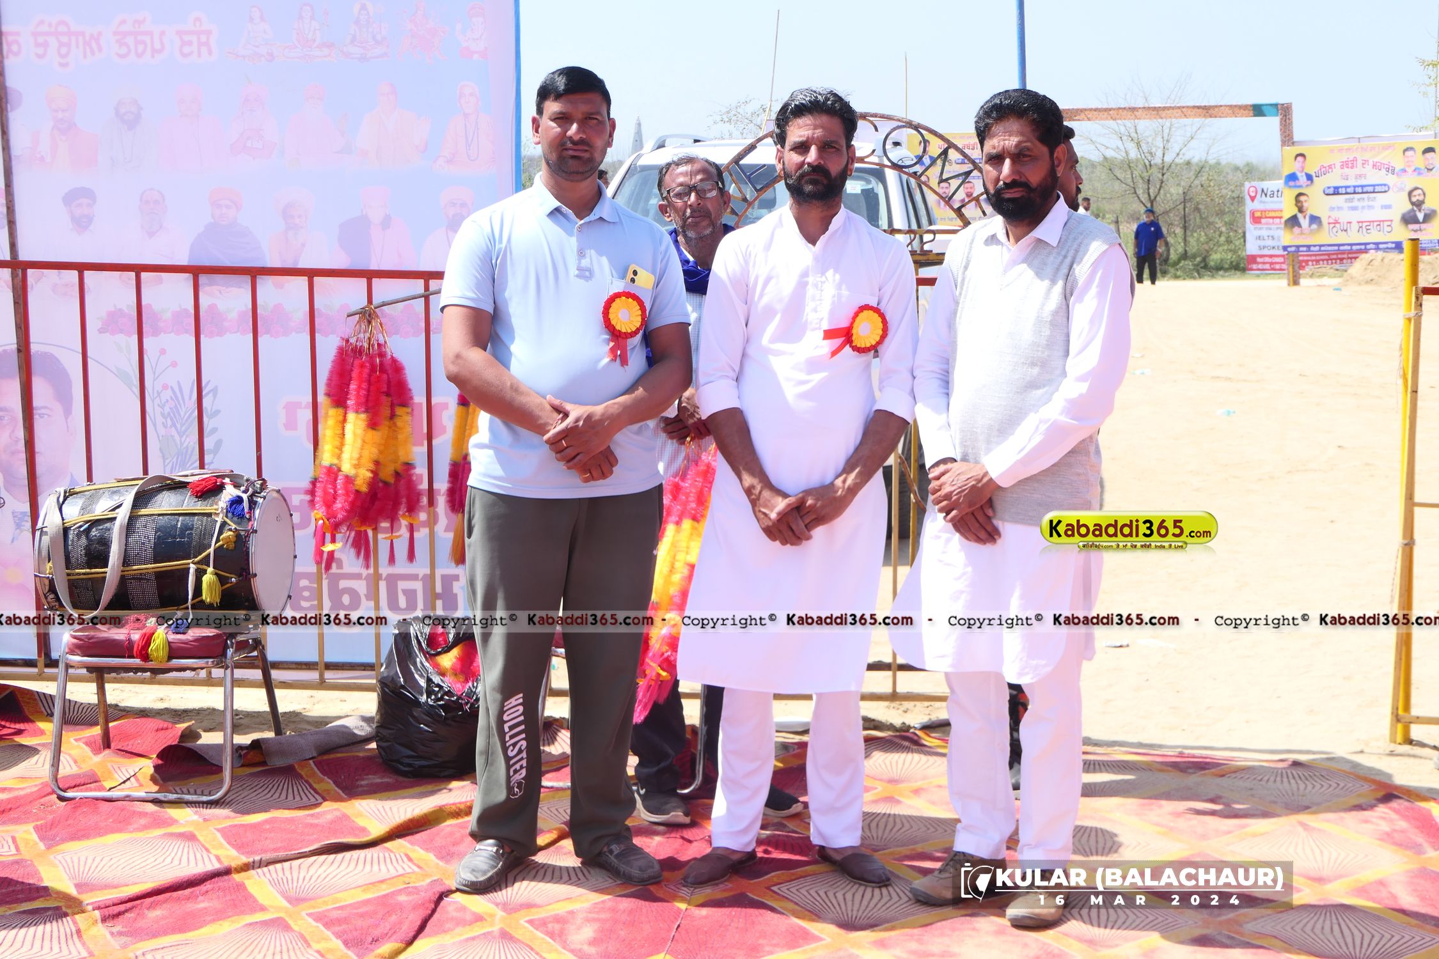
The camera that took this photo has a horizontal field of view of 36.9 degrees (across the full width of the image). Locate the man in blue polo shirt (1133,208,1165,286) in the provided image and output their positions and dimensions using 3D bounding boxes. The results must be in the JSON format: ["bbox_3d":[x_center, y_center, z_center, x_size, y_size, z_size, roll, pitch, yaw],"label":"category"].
[{"bbox_3d":[8.446,-4.496,42.500,0.600,1.720,0.380,2,7,18],"label":"man in blue polo shirt"}]

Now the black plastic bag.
[{"bbox_3d":[-0.756,0.555,5.766,0.360,0.420,0.330,-1,7,-6],"label":"black plastic bag"}]

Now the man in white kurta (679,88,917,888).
[{"bbox_3d":[0.166,0.015,4.771,0.525,1.730,0.360,0,7,-3],"label":"man in white kurta"}]

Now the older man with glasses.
[{"bbox_3d":[-0.032,0.010,5.315,0.480,1.610,0.320,0,7,-1],"label":"older man with glasses"}]

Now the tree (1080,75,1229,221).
[{"bbox_3d":[9.462,-6.563,47.000,3.250,4.400,3.100,1,7,12],"label":"tree"}]

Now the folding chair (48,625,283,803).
[{"bbox_3d":[-1.447,0.398,5.651,0.465,0.760,0.500,0,7,3],"label":"folding chair"}]

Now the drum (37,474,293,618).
[{"bbox_3d":[-1.437,0.175,5.613,0.575,0.360,0.360,1,7,8],"label":"drum"}]

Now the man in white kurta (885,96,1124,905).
[{"bbox_3d":[0.613,0.045,4.561,0.500,1.720,0.370,3,7,22],"label":"man in white kurta"}]

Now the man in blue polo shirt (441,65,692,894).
[{"bbox_3d":[-0.344,-0.001,4.735,0.545,1.770,0.370,-1,7,-7],"label":"man in blue polo shirt"}]

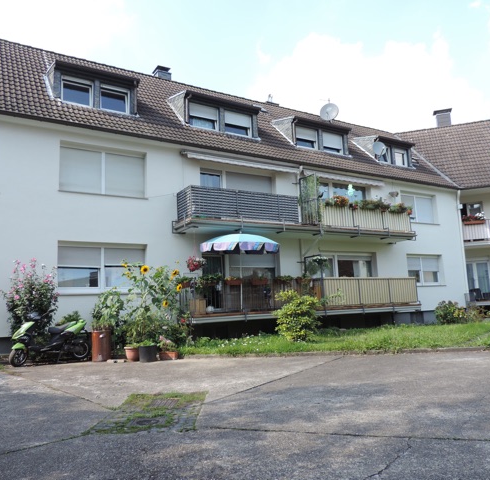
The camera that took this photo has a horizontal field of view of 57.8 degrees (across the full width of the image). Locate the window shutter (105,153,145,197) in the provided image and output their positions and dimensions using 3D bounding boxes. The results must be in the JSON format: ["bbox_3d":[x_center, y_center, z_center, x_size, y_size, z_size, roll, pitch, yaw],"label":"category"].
[{"bbox_3d":[-3.471,-1.868,12.906,1.166,1.206,0.060,3,-7,-31],"label":"window shutter"}]

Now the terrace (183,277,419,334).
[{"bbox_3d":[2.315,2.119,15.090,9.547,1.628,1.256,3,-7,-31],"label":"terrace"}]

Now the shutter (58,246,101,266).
[{"bbox_3d":[-4.478,0.459,11.997,1.115,0.516,0.060,3,-9,-31],"label":"shutter"}]

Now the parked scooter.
[{"bbox_3d":[-4.502,2.265,10.287,1.780,1.150,0.650,5,-10,-41],"label":"parked scooter"}]

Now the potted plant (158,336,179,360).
[{"bbox_3d":[-1.798,2.518,10.418,0.470,0.550,0.400,3,-8,-31],"label":"potted plant"}]

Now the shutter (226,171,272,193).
[{"bbox_3d":[0.171,-1.667,15.089,1.869,1.206,0.060,3,-7,-31],"label":"shutter"}]

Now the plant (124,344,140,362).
[{"bbox_3d":[-2.680,2.718,10.532,0.387,0.362,0.387,-1,-6,0],"label":"plant"}]

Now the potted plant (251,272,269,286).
[{"bbox_3d":[0.462,1.187,13.248,0.603,0.362,0.221,3,-7,-31],"label":"potted plant"}]

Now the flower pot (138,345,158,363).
[{"bbox_3d":[-2.211,2.586,10.137,0.410,0.370,0.410,-1,-7,0],"label":"flower pot"}]

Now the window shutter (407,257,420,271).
[{"bbox_3d":[7.185,1.033,19.058,1.087,0.554,0.060,3,-9,-31],"label":"window shutter"}]

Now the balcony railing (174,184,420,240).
[{"bbox_3d":[2.261,-0.729,15.385,9.547,1.226,1.226,3,-7,-31],"label":"balcony railing"}]

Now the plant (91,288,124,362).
[{"bbox_3d":[-3.317,2.062,10.703,0.744,1.789,0.683,3,-7,-31],"label":"plant"}]

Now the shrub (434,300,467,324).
[{"bbox_3d":[8.629,3.044,18.630,1.306,1.005,1.156,3,-7,-31],"label":"shrub"}]

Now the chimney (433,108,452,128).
[{"bbox_3d":[11.739,-7.000,26.261,0.920,1.200,0.720,-5,-8,18],"label":"chimney"}]

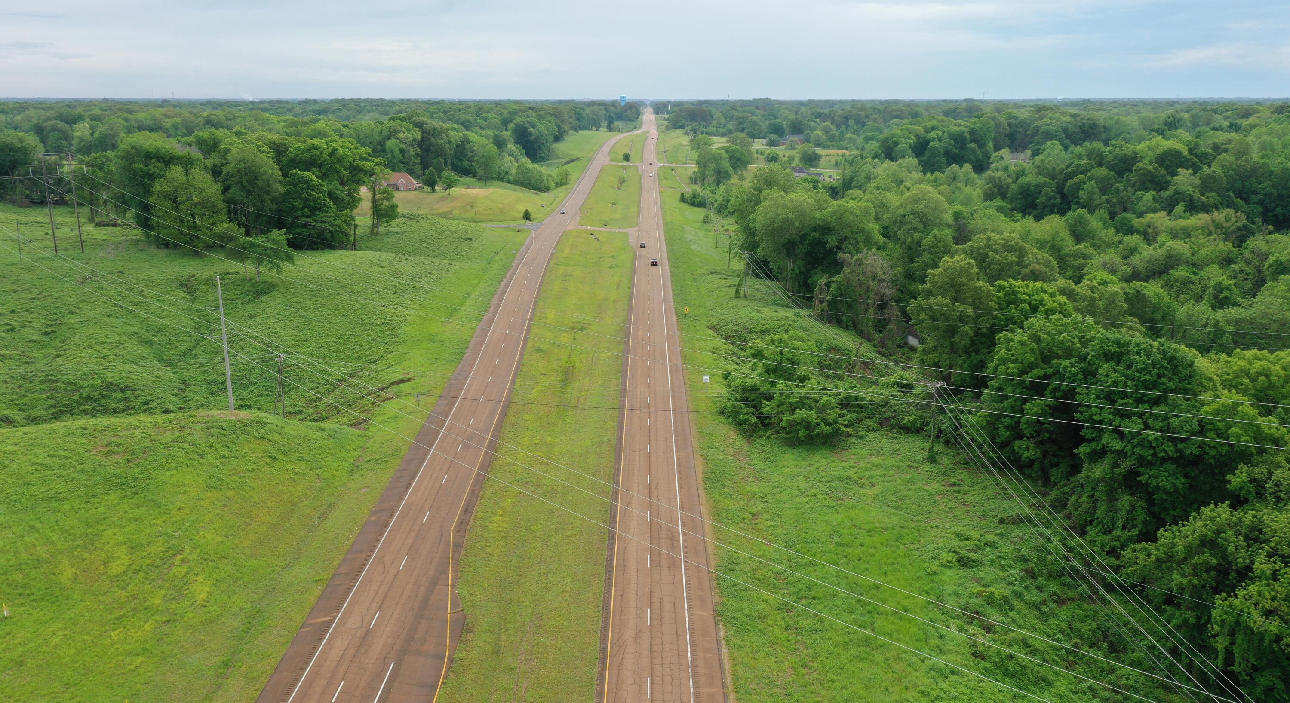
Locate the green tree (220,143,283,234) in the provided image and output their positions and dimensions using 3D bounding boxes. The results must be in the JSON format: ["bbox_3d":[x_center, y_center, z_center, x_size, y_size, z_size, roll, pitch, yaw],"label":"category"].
[{"bbox_3d":[-107.010,-44.000,272.790,16.720,24.450,16.720,0,14,0],"label":"green tree"}]

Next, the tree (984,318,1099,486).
[{"bbox_3d":[52.830,6.240,133.300,15.130,21.810,15.130,0,14,0],"label":"tree"}]

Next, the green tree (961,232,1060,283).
[{"bbox_3d":[78.020,-14.470,218.430,20.380,23.000,20.380,0,14,0],"label":"green tree"}]

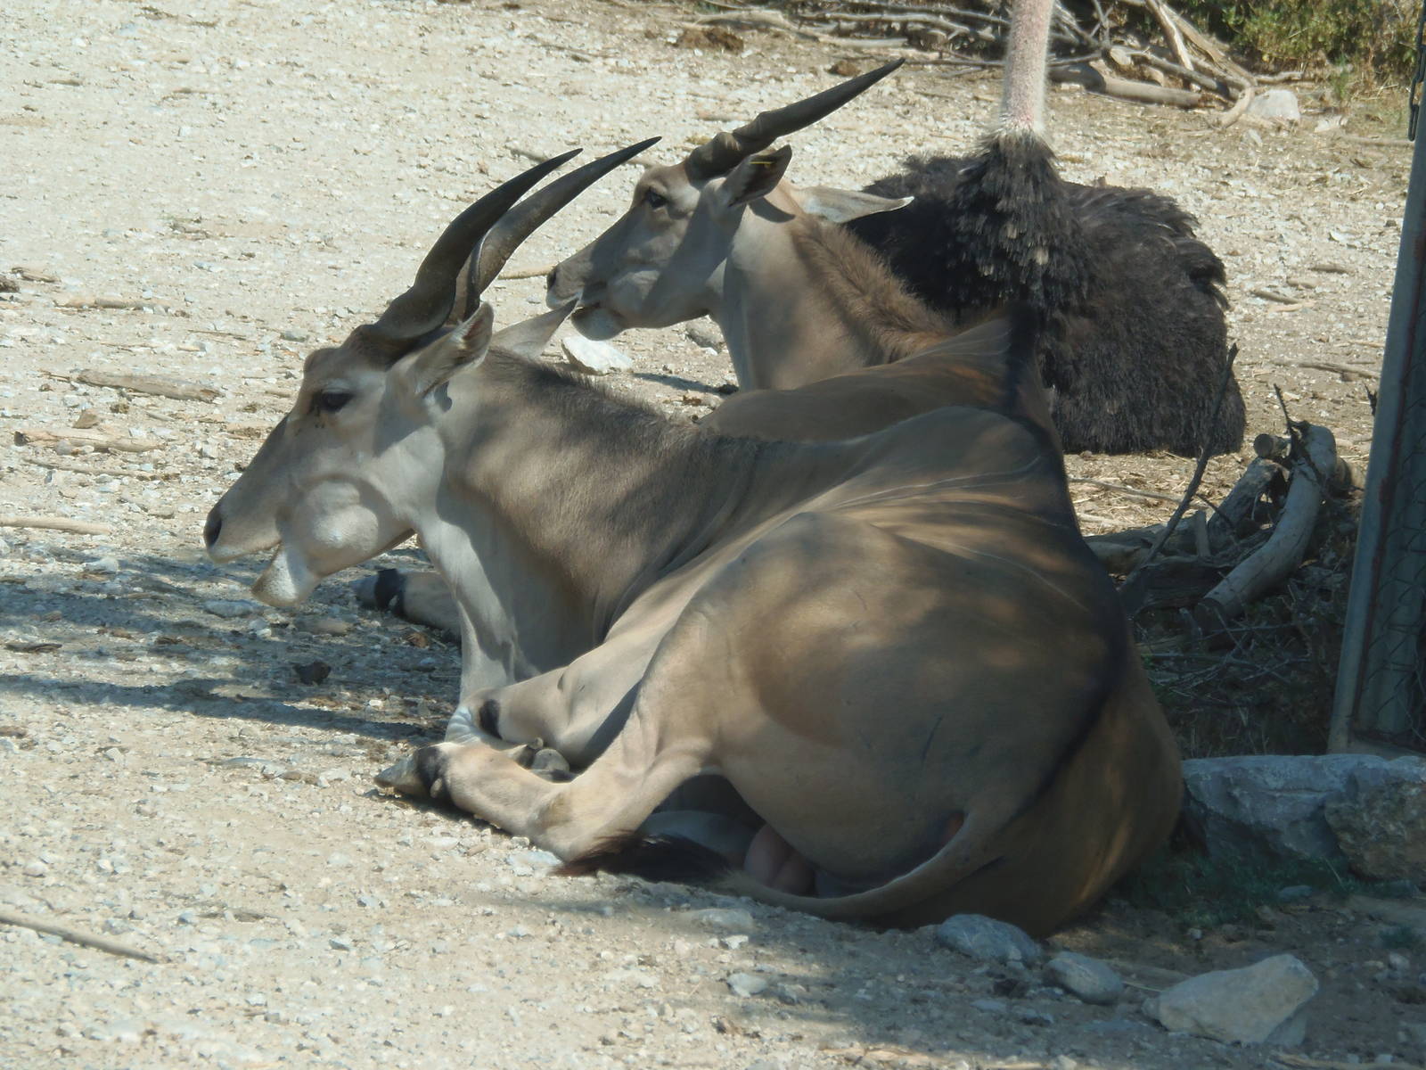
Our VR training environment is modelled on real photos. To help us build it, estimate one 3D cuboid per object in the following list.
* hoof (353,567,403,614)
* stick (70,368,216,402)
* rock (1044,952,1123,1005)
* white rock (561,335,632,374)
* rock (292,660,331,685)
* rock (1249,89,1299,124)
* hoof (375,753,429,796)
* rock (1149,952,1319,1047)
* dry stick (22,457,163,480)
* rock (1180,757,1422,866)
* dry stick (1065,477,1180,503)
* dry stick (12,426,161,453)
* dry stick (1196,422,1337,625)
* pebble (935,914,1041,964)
[{"bbox_3d":[-0.620,0.102,21.369,0.095,0.066,0.075,8,11,19],"label":"hoof"},{"bbox_3d":[-1.069,-0.281,21.699,0.278,0.030,0.036,9,6,4],"label":"stick"},{"bbox_3d":[0.506,0.605,15.670,0.106,0.050,0.078,8,6,0],"label":"rock"},{"bbox_3d":[-0.236,-0.366,23.406,0.145,0.062,0.100,8,6,0],"label":"white rock"},{"bbox_3d":[-0.720,0.246,20.593,0.064,0.036,0.050,5,10,0],"label":"rock"},{"bbox_3d":[1.647,-1.257,33.723,0.150,0.095,0.110,8,6,0],"label":"rock"},{"bbox_3d":[-0.532,0.409,19.696,0.090,0.060,0.075,6,10,8],"label":"hoof"},{"bbox_3d":[0.703,0.625,15.488,0.208,0.108,0.140,8,6,0],"label":"rock"},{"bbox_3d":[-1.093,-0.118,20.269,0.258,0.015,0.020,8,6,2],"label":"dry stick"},{"bbox_3d":[1.016,0.476,19.828,0.400,0.140,0.210,5,10,0],"label":"rock"},{"bbox_3d":[0.833,-0.089,23.321,0.280,0.014,0.020,12,12,33],"label":"dry stick"},{"bbox_3d":[-1.241,-0.189,22.802,0.290,0.034,0.038,2,10,-16],"label":"dry stick"},{"bbox_3d":[1.082,-0.027,22.400,0.110,0.100,0.680,9,31,19],"label":"dry stick"},{"bbox_3d":[0.382,0.560,15.916,0.146,0.050,0.100,8,6,0],"label":"pebble"}]

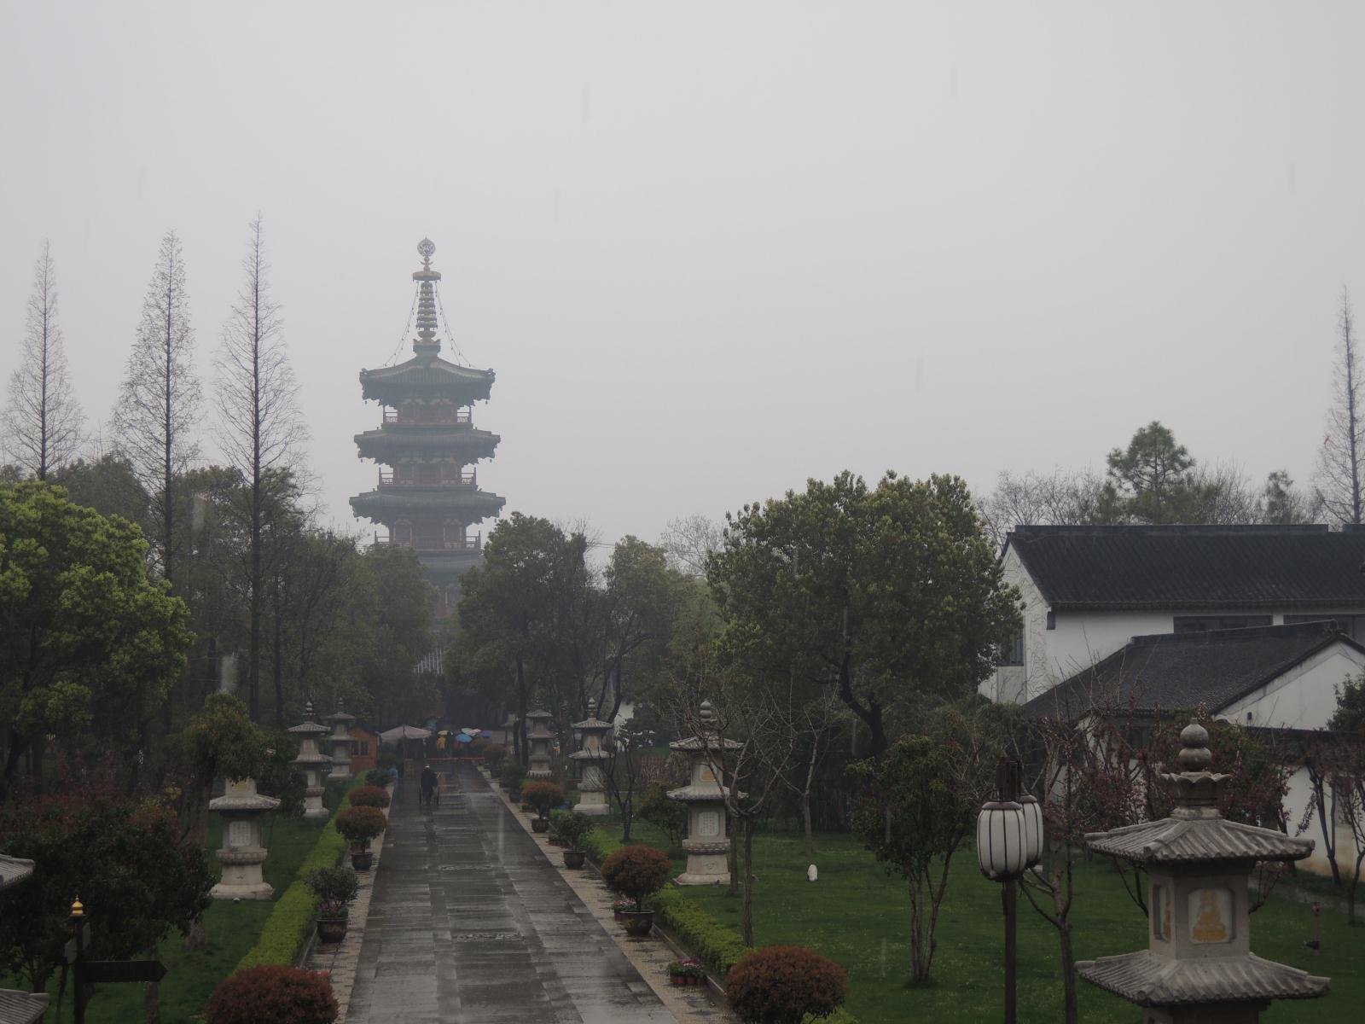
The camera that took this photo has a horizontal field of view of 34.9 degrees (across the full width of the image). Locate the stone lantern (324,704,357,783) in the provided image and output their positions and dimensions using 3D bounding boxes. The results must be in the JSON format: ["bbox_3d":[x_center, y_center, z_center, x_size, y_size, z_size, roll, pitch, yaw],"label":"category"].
[{"bbox_3d":[-18.818,12.593,119.818,1.620,4.372,1.620,0,-5,-7],"label":"stone lantern"}]

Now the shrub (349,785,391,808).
[{"bbox_3d":[-9.727,8.987,67.287,1.300,0.900,1.300,1,-5,-8],"label":"shrub"}]

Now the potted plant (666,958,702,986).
[{"bbox_3d":[0.025,7.223,34.195,0.540,0.400,0.280,1,-5,-7],"label":"potted plant"}]

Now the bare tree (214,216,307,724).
[{"bbox_3d":[-16.377,0.175,84.000,3.600,22.600,3.600,1,-5,-11],"label":"bare tree"}]

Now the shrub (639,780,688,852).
[{"bbox_3d":[-0.542,9.157,65.619,1.700,2.069,1.700,0,-5,-7],"label":"shrub"}]

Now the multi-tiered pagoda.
[{"bbox_3d":[-22.126,-1.834,188.433,15.000,44.473,15.000,0,-5,-7],"label":"multi-tiered pagoda"}]

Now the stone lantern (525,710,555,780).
[{"bbox_3d":[-7.334,11.548,111.302,1.400,4.200,1.400,1,-5,-7],"label":"stone lantern"}]

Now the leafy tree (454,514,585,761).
[{"bbox_3d":[-9.766,7.819,130.244,7.800,15.497,7.400,0,-5,-7],"label":"leafy tree"}]

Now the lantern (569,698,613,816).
[{"bbox_3d":[-3.641,9.540,84.824,1.600,4.507,1.600,0,-5,-7],"label":"lantern"}]

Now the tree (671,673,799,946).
[{"bbox_3d":[0.956,5.319,38.501,2.150,4.700,2.000,0,-5,1],"label":"tree"}]

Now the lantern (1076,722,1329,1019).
[{"bbox_3d":[4.407,3.902,18.500,1.600,4.250,1.600,1,-5,-7],"label":"lantern"}]

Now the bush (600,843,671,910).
[{"bbox_3d":[-0.959,7.206,42.699,1.380,1.299,1.380,0,-5,-7],"label":"bush"}]

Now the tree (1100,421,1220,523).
[{"bbox_3d":[22.820,4.408,105.355,6.000,17.803,6.000,0,-5,-7],"label":"tree"}]

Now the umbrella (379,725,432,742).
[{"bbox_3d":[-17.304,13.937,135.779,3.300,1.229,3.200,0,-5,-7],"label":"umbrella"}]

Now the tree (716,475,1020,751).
[{"bbox_3d":[6.076,4.688,73.113,10.200,12.133,9.600,0,-5,-7],"label":"tree"}]

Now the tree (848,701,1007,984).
[{"bbox_3d":[3.831,5.171,33.946,2.350,4.250,2.200,-1,-5,6],"label":"tree"}]

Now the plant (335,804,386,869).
[{"bbox_3d":[-8.665,8.794,58.523,1.350,1.720,1.350,0,-5,-7],"label":"plant"}]

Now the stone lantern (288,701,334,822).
[{"bbox_3d":[-14.074,9.408,82.404,1.620,4.497,1.620,0,-5,-7],"label":"stone lantern"}]

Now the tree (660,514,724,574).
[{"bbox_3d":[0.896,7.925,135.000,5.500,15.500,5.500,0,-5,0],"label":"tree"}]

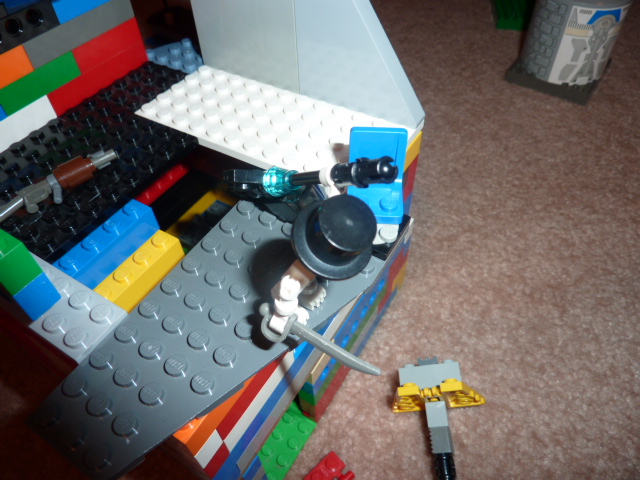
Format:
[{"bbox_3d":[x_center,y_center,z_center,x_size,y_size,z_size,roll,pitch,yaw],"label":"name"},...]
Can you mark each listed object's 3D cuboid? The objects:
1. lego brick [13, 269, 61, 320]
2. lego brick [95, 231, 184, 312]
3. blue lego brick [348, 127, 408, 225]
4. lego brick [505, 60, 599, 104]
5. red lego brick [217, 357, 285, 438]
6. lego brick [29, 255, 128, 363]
[{"bbox_3d":[-0.076,0.011,0.116,0.016,0.010,0.008,23,53,21],"label":"lego brick"},{"bbox_3d":[-0.057,0.011,0.146,0.008,0.011,0.032,23,53,21],"label":"lego brick"},{"bbox_3d":[0.016,-0.018,0.132,0.016,0.020,0.017,3,48,5],"label":"blue lego brick"},{"bbox_3d":[0.203,-0.145,0.395,0.064,0.011,0.064,28,55,24],"label":"lego brick"},{"bbox_3d":[-0.020,0.036,0.127,0.008,0.010,0.034,23,53,21],"label":"red lego brick"},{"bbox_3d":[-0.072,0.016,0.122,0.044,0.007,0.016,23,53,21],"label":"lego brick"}]

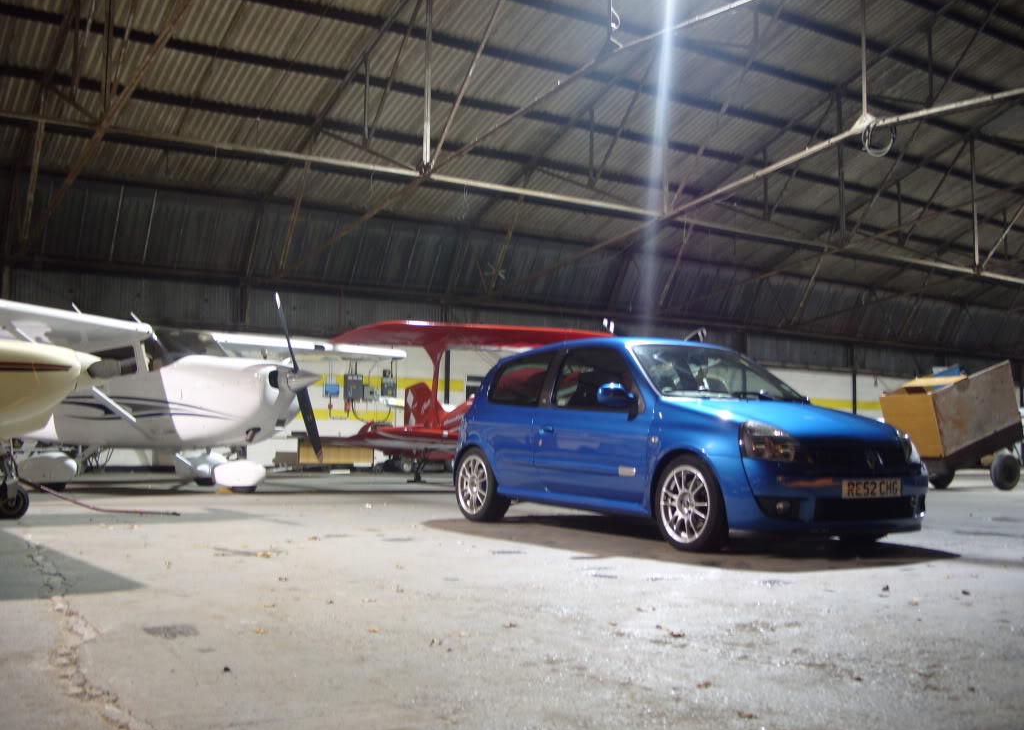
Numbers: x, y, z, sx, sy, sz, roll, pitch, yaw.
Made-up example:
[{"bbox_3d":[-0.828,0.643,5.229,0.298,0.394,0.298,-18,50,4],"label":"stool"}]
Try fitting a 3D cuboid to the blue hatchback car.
[{"bbox_3d":[1.063,0.504,7.549,1.710,1.410,3.810,3,-5,-32],"label":"blue hatchback car"}]

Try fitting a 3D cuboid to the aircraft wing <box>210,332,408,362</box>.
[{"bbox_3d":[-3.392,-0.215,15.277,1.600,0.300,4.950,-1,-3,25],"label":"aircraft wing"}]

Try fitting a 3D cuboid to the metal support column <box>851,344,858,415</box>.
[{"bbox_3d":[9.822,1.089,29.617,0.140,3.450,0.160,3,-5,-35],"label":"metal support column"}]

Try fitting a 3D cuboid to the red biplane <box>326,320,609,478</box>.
[{"bbox_3d":[0.080,0.638,14.052,6.100,2.003,5.686,4,-5,-38],"label":"red biplane"}]

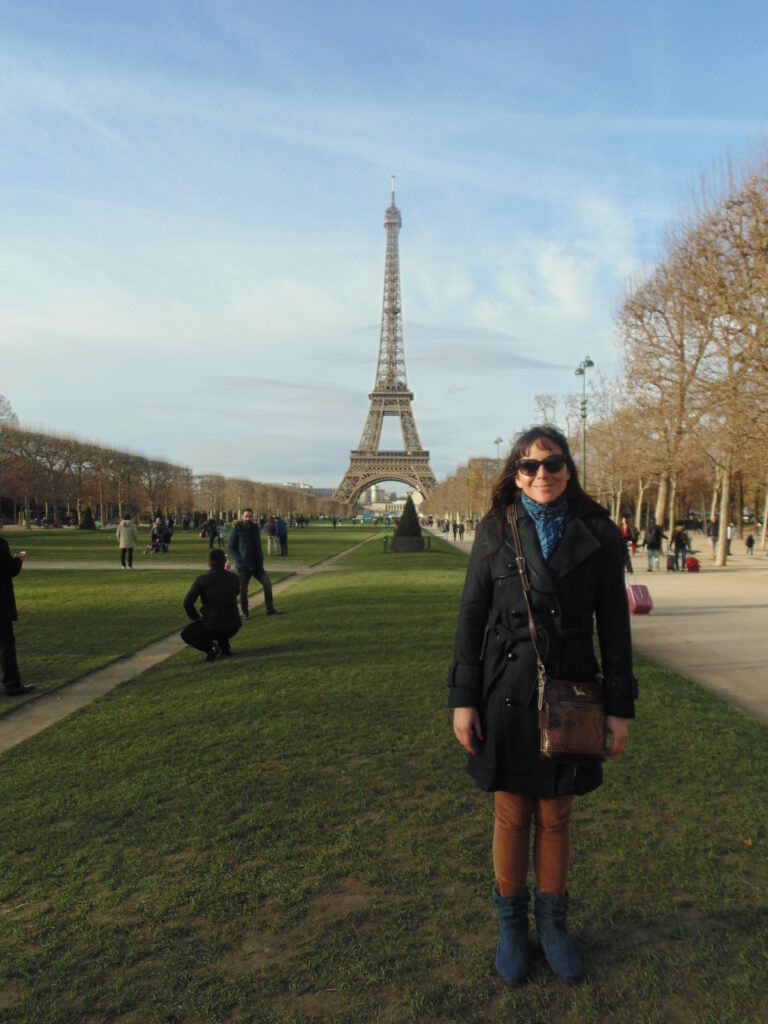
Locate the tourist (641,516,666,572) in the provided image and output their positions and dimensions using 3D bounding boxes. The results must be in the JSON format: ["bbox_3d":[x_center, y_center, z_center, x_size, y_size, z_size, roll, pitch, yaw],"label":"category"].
[{"bbox_3d":[8.537,1.030,25.300,0.720,1.742,0.500,0,-1,0],"label":"tourist"}]

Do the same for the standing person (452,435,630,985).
[{"bbox_3d":[0.485,0.578,2.460,0.580,1.694,0.400,0,-1,12],"label":"standing person"}]

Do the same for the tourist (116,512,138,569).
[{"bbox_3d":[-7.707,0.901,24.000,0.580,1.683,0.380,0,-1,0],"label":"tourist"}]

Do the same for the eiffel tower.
[{"bbox_3d":[7.800,-151.500,750.000,125.000,326.000,125.000,0,-1,2],"label":"eiffel tower"}]

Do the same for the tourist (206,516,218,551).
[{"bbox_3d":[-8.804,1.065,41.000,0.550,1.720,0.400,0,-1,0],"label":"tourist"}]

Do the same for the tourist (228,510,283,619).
[{"bbox_3d":[-2.058,0.810,12.500,0.780,1.714,0.520,1,-1,-24],"label":"tourist"}]

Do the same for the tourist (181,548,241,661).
[{"bbox_3d":[-1.836,0.976,8.500,0.650,1.165,0.750,0,-1,-6],"label":"tourist"}]

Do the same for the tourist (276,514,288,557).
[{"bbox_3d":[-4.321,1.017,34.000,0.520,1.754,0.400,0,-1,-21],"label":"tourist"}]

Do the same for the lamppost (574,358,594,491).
[{"bbox_3d":[11.547,-3.427,46.000,1.100,11.058,0.600,0,-1,0],"label":"lamppost"}]

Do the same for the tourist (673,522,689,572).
[{"bbox_3d":[9.392,1.125,25.300,0.520,1.552,0.400,0,-1,3],"label":"tourist"}]

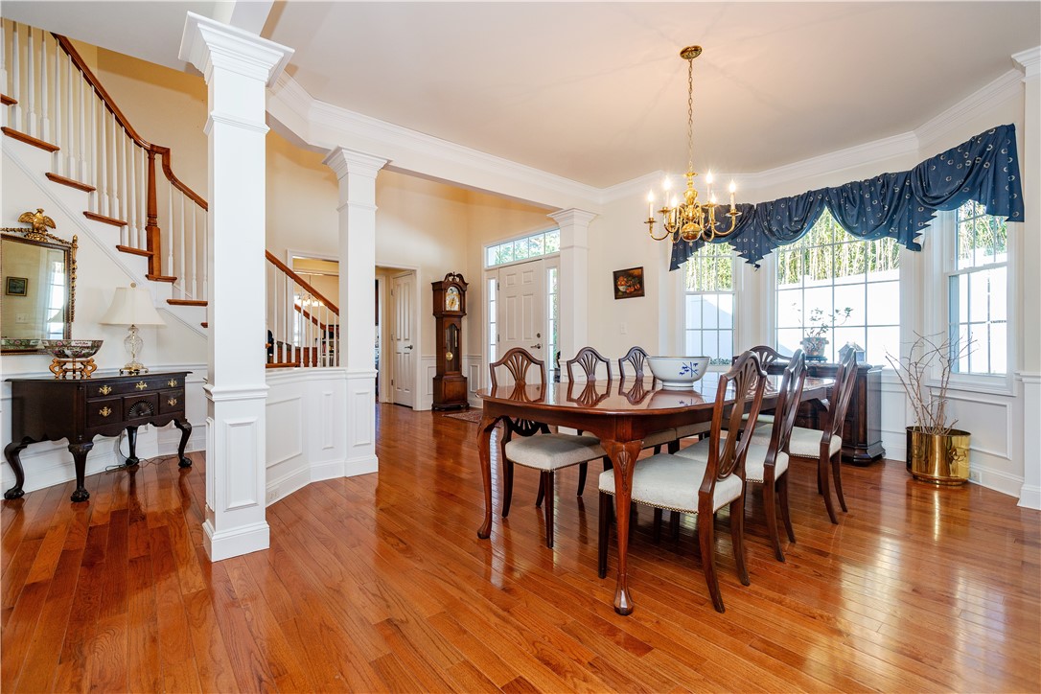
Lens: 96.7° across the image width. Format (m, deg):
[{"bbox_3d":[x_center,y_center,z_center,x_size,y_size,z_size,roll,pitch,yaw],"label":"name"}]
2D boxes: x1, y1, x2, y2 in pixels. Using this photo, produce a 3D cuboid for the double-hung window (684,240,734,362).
[{"bbox_3d":[1.922,-0.550,4.700,0.580,1.480,0.100,0,0,0],"label":"double-hung window"}]

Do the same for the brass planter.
[{"bbox_3d":[3.042,0.791,3.372,0.355,0.356,0.355,0,1,-39],"label":"brass planter"}]

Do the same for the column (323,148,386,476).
[{"bbox_3d":[-1.263,-0.236,3.574,0.380,2.390,0.380,0,1,-39],"label":"column"}]

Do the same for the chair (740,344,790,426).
[{"bbox_3d":[1.654,0.484,3.334,0.550,0.970,0.510,0,1,-39],"label":"chair"}]

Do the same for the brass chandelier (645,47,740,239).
[{"bbox_3d":[1.013,-1.181,2.739,0.560,1.160,0.560,0,1,-39],"label":"brass chandelier"}]

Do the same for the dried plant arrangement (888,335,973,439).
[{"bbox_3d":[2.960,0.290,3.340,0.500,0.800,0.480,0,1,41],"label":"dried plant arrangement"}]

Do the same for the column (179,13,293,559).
[{"bbox_3d":[-1.386,-0.224,2.263,0.420,2.405,0.420,0,1,-39],"label":"column"}]

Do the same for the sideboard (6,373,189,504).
[{"bbox_3d":[-2.971,0.589,3.348,0.560,0.760,0.880,0,1,6],"label":"sideboard"}]

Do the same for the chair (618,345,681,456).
[{"bbox_3d":[1.038,0.481,3.315,0.490,0.960,0.550,0,1,-41],"label":"chair"}]

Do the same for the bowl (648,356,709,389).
[{"bbox_3d":[0.821,0.139,2.400,0.315,0.165,0.315,0,0,0],"label":"bowl"}]

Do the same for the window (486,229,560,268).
[{"bbox_3d":[0.016,-1.298,6.220,0.090,0.360,1.720,0,1,-39],"label":"window"}]

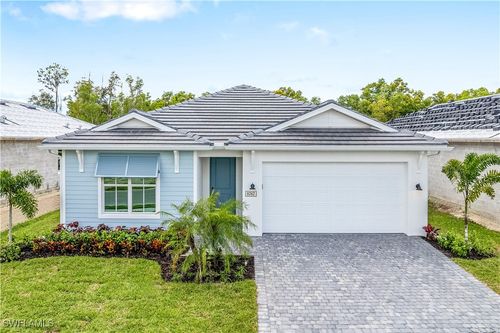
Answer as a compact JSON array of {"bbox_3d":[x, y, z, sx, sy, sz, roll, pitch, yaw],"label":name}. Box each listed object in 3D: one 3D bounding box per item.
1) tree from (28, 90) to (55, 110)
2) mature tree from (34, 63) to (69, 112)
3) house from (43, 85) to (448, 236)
[{"bbox_3d":[-33.553,-6.348,49.678,4.355,11.852,4.355,0,4,0],"label":"tree"},{"bbox_3d":[-30.393,-8.151,47.547,4.925,15.746,4.925,0,4,0],"label":"mature tree"},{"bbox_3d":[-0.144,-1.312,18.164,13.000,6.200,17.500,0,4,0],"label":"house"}]

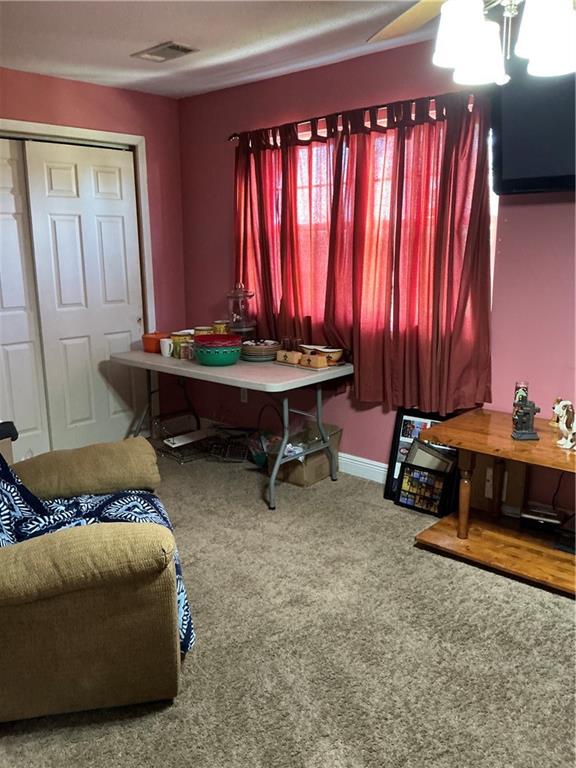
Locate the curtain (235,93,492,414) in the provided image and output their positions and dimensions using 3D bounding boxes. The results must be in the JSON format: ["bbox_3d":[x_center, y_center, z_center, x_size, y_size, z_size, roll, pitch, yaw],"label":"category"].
[{"bbox_3d":[0.348,-0.703,3.617,1.780,1.630,0.150,11,18,41],"label":"curtain"}]

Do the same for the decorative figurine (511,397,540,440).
[{"bbox_3d":[1.102,0.156,2.881,0.113,0.197,0.078,0,13,3],"label":"decorative figurine"}]

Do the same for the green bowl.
[{"bbox_3d":[-0.423,-0.183,3.764,0.278,0.128,0.278,-1,13,0],"label":"green bowl"}]

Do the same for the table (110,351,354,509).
[{"bbox_3d":[-0.391,0.197,4.036,1.510,0.737,0.765,11,18,41],"label":"table"}]

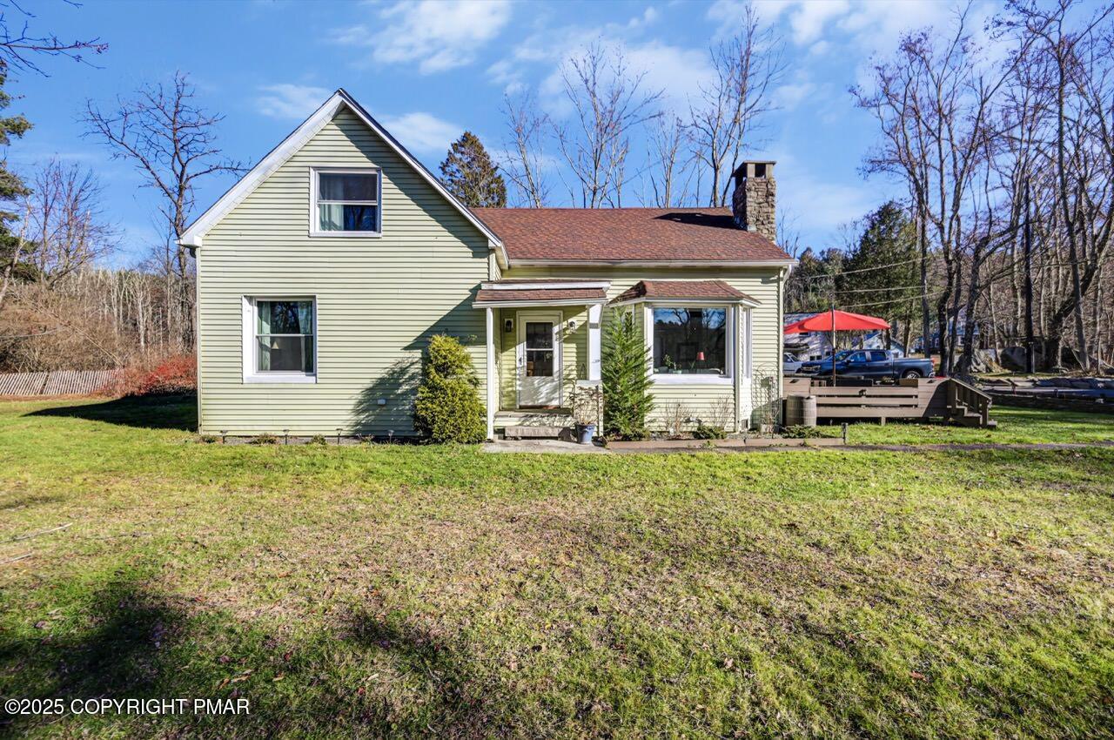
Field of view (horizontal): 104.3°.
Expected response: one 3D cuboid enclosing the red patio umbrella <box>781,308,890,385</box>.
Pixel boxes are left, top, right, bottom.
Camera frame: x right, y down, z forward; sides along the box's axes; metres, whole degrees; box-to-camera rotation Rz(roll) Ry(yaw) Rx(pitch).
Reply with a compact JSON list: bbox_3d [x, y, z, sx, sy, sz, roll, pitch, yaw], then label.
[{"bbox_3d":[7.550,-0.390,11.800,2.650,2.620,2.650,0,1,-1],"label":"red patio umbrella"}]

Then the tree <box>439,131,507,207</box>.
[{"bbox_3d":[-5.100,-6.600,26.000,5.600,14.800,5.600,0,0,0],"label":"tree"}]

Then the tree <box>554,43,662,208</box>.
[{"bbox_3d":[2.940,-9.000,25.000,6.200,19.700,6.000,0,1,-1],"label":"tree"}]

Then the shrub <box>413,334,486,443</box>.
[{"bbox_3d":[-1.920,0.335,7.750,1.250,1.930,1.200,0,0,0],"label":"shrub"}]

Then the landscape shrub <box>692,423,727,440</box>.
[{"bbox_3d":[3.090,1.245,8.750,0.640,0.320,0.520,0,1,-1],"label":"landscape shrub"}]

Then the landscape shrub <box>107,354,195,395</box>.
[{"bbox_3d":[-16.900,0.240,18.300,3.200,1.800,2.200,0,1,-1],"label":"landscape shrub"}]

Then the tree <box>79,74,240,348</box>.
[{"bbox_3d":[-21.980,-7.900,24.200,9.000,17.600,8.500,0,0,0],"label":"tree"}]

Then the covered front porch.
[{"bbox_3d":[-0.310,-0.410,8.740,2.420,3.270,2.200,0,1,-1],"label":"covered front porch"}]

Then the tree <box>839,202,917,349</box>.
[{"bbox_3d":[25.880,-7.600,35.000,5.600,12.000,5.600,0,1,-1],"label":"tree"}]

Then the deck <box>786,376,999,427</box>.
[{"bbox_3d":[7.750,0.770,11.750,5.300,1.150,3.000,0,0,0],"label":"deck"}]

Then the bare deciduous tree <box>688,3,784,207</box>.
[{"bbox_3d":[11.100,-11.000,27.000,6.200,23.400,6.200,0,0,0],"label":"bare deciduous tree"}]

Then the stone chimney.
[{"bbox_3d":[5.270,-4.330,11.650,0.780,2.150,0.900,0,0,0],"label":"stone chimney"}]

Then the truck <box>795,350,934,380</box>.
[{"bbox_3d":[16.500,-0.100,23.300,5.850,1.920,2.050,0,0,0],"label":"truck"}]

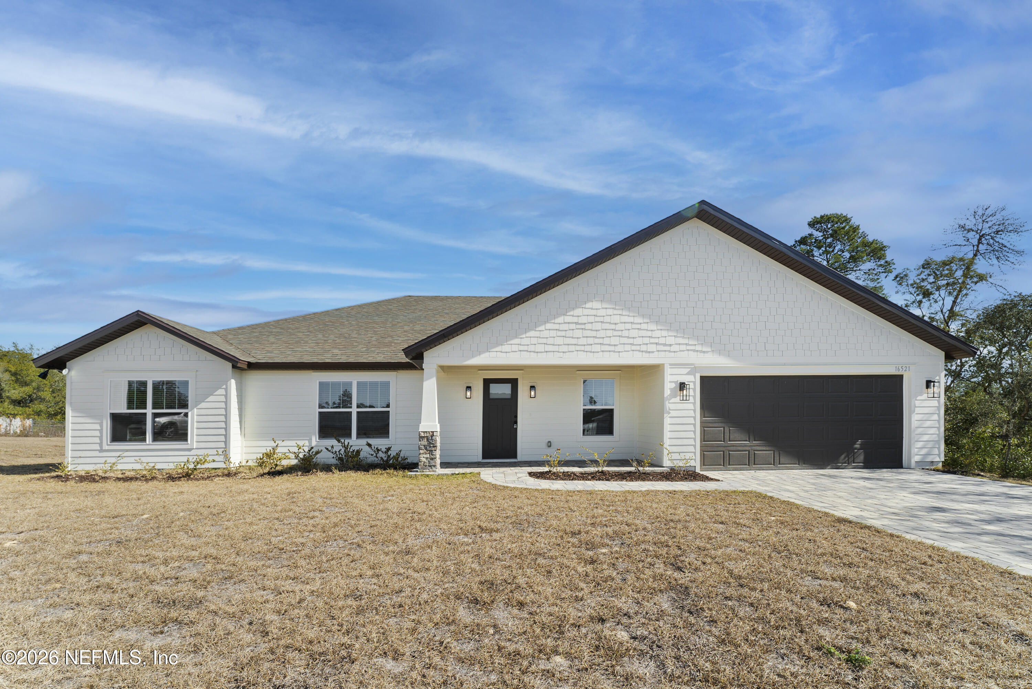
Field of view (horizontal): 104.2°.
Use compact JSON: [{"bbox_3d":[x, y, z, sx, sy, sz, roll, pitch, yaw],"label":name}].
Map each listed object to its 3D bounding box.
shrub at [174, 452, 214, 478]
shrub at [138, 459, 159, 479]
[{"bbox_3d":[-6.859,2.567,8.550,0.700,0.550,0.520,0,-5,-3],"label":"shrub"},{"bbox_3d":[-7.783,2.629,8.500,0.350,0.400,0.320,0,-5,-3],"label":"shrub"}]

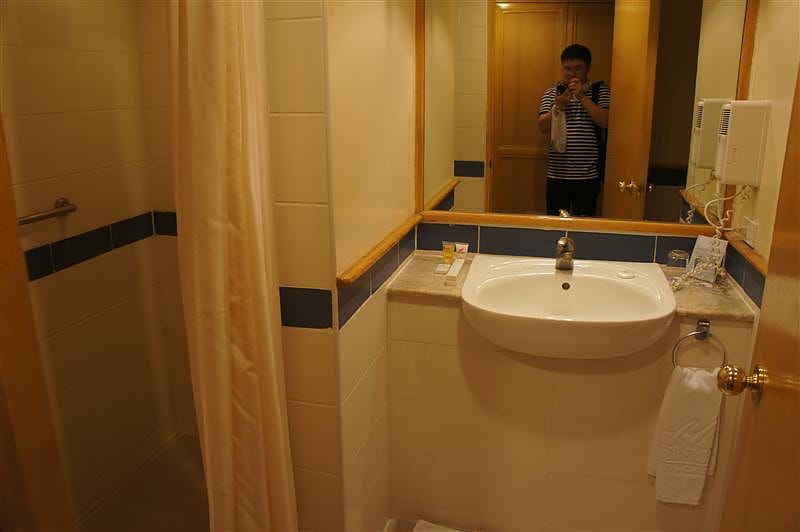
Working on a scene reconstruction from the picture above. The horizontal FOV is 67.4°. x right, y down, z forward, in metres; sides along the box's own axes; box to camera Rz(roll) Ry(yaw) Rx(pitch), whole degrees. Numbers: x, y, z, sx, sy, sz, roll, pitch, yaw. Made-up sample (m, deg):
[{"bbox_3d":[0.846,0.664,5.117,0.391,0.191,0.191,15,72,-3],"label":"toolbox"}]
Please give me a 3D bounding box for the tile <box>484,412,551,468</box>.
[{"bbox_3d":[0.376,0.545,1.900,0.190,0.200,0.014,3,16,14],"label":"tile"}]

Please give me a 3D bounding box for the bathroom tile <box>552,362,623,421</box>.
[{"bbox_3d":[0.558,0.363,1.800,0.190,0.200,0.014,3,16,14],"label":"bathroom tile"}]

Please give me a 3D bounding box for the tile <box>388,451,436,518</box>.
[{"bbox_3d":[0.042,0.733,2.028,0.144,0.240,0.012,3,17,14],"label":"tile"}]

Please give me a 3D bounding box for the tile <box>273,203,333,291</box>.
[{"bbox_3d":[-0.235,-0.044,1.409,0.144,0.200,0.012,3,17,14],"label":"tile"}]

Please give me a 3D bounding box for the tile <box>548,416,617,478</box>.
[{"bbox_3d":[0.559,0.556,1.855,0.190,0.200,0.014,3,16,14],"label":"tile"}]

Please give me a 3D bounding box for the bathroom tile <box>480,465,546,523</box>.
[{"bbox_3d":[0.378,0.737,1.954,0.190,0.200,0.014,3,16,14],"label":"bathroom tile"}]

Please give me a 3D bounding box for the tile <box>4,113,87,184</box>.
[{"bbox_3d":[-1.119,-0.384,1.906,0.012,0.200,0.300,3,17,14],"label":"tile"}]

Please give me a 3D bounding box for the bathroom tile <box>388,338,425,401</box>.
[{"bbox_3d":[0.029,0.329,1.914,0.126,0.200,0.012,3,17,14],"label":"bathroom tile"}]

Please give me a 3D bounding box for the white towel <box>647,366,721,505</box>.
[{"bbox_3d":[0.801,0.478,1.688,0.174,0.420,0.060,3,17,14],"label":"white towel"}]

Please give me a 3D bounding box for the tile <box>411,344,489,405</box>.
[{"bbox_3d":[0.178,0.338,1.877,0.202,0.200,0.012,3,17,14],"label":"tile"}]

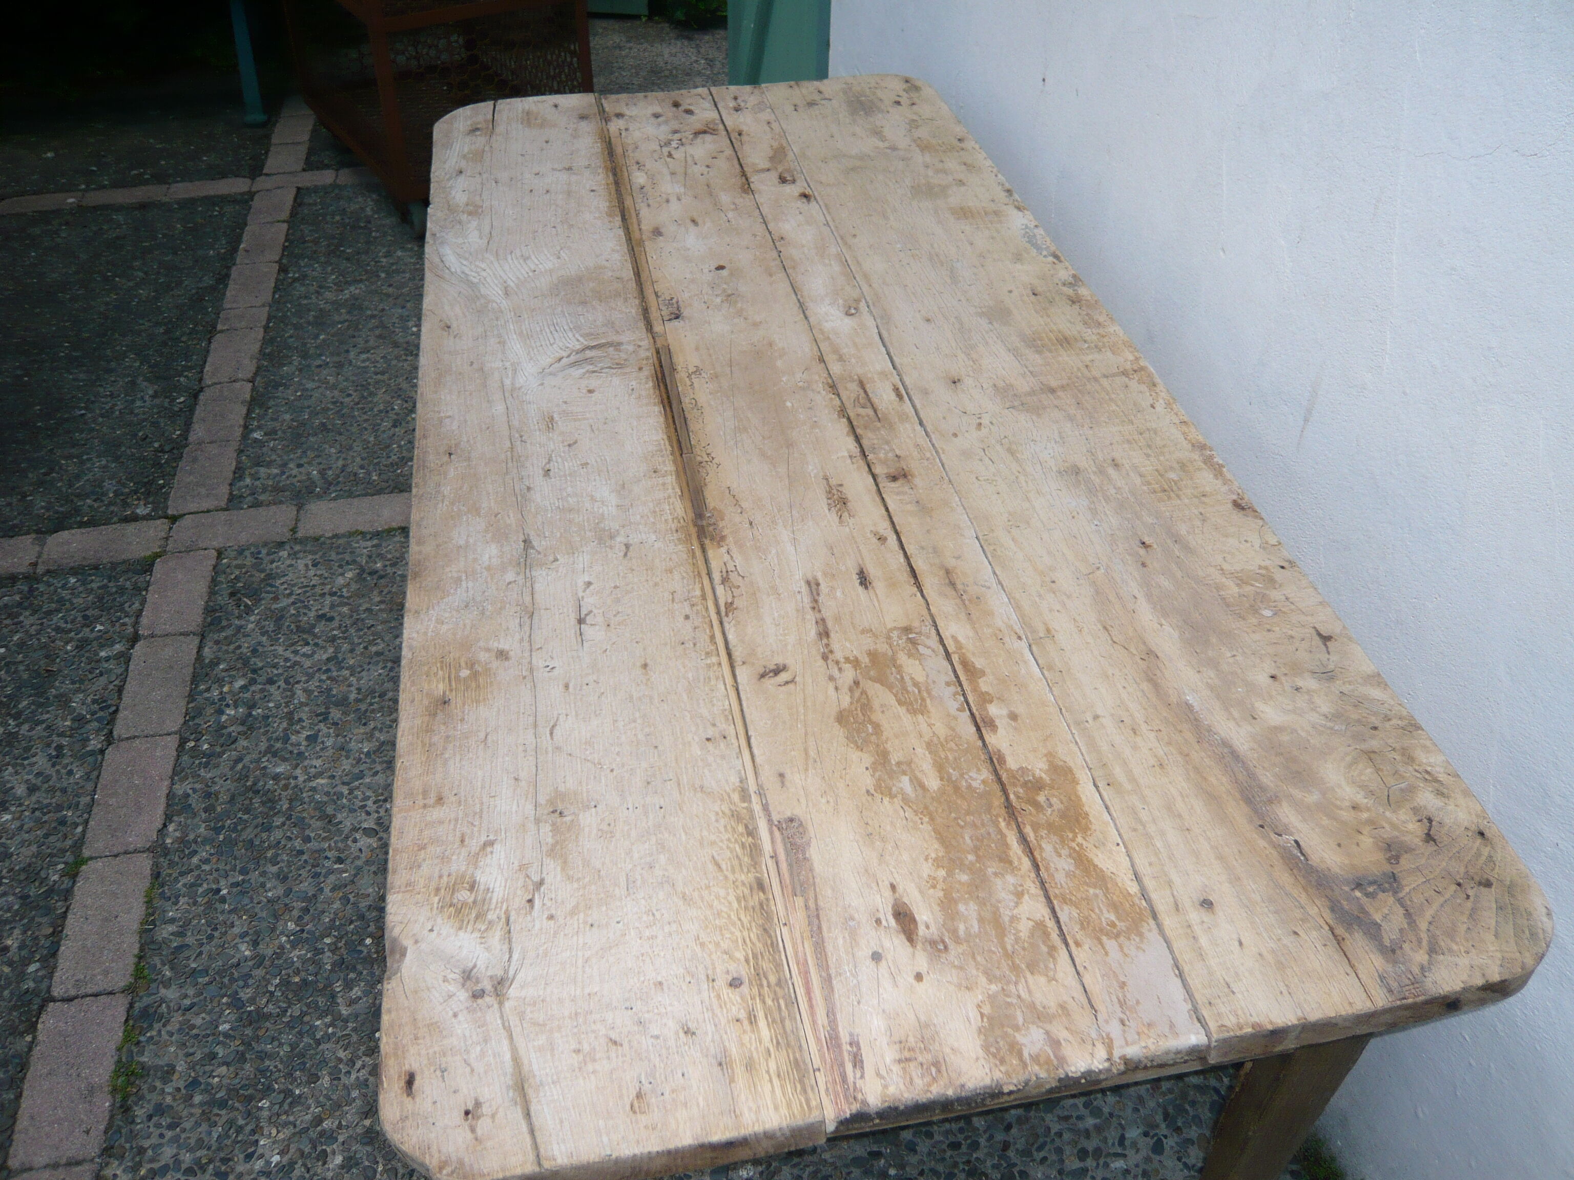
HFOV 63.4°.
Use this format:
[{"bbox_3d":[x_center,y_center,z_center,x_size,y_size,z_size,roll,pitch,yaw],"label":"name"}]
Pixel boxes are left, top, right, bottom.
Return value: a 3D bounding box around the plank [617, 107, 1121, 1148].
[{"bbox_3d":[-0.049,-0.244,1.462,0.183,0.031,1.754,-8,42,-8],"label":"plank"}]

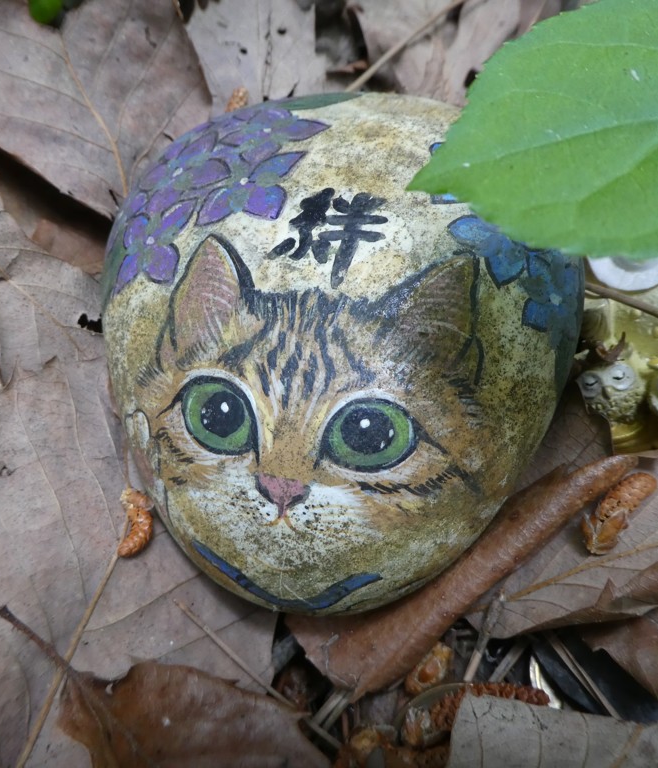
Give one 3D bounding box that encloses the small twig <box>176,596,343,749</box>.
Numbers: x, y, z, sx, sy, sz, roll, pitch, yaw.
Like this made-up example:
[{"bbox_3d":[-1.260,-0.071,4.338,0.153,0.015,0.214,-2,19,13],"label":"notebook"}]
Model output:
[{"bbox_3d":[-0.018,0.068,0.168,0.052,0.002,0.002,37,65,13],"label":"small twig"}]

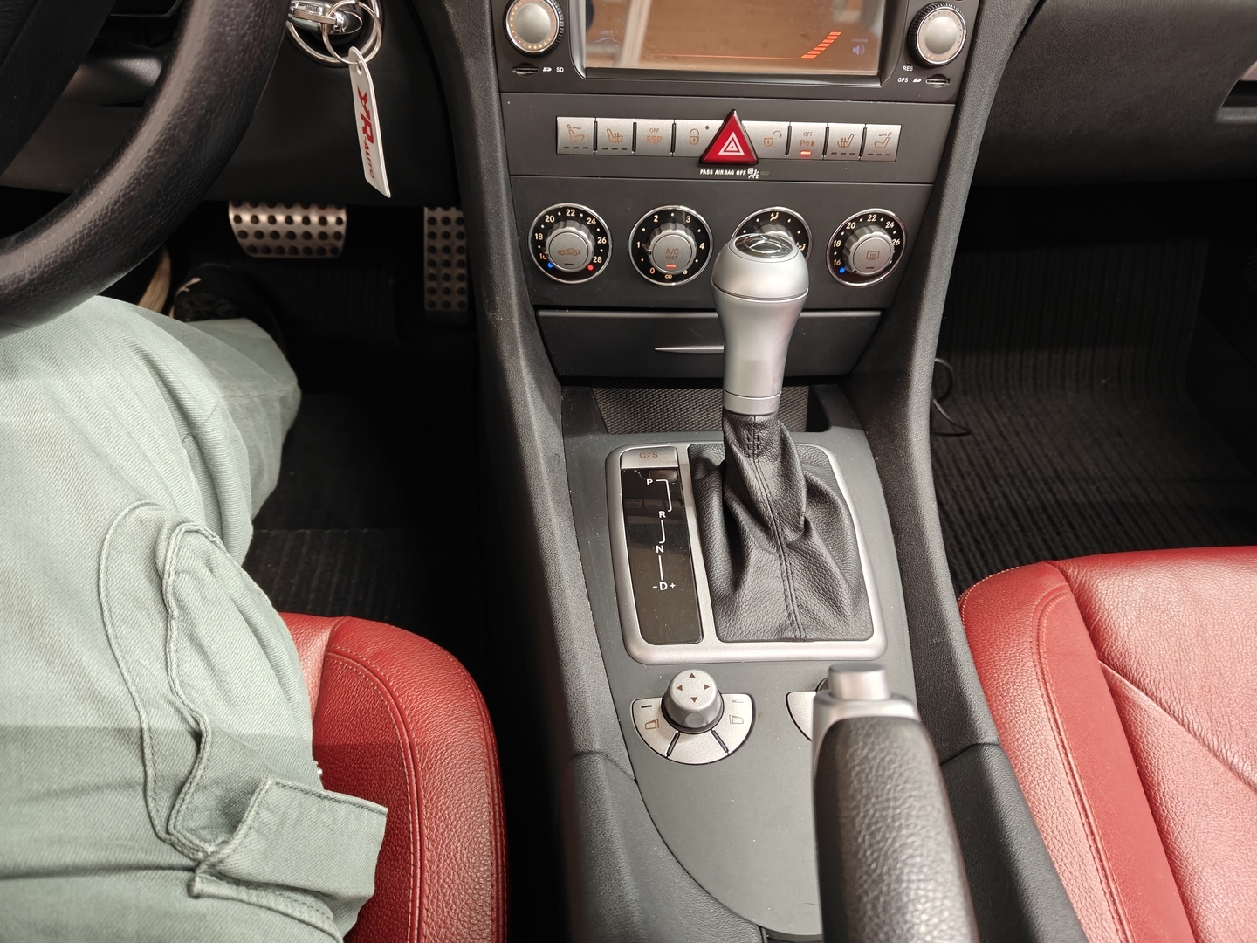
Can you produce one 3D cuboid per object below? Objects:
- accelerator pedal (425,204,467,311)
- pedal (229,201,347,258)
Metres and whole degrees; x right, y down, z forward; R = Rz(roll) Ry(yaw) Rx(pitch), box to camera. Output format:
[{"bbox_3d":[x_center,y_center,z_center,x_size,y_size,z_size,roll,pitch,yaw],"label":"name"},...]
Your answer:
[{"bbox_3d":[-0.198,-0.238,0.953,0.048,0.025,0.135,0,87,-4],"label":"accelerator pedal"},{"bbox_3d":[-0.353,-0.256,0.914,0.122,0.075,0.030,0,0,-4],"label":"pedal"}]

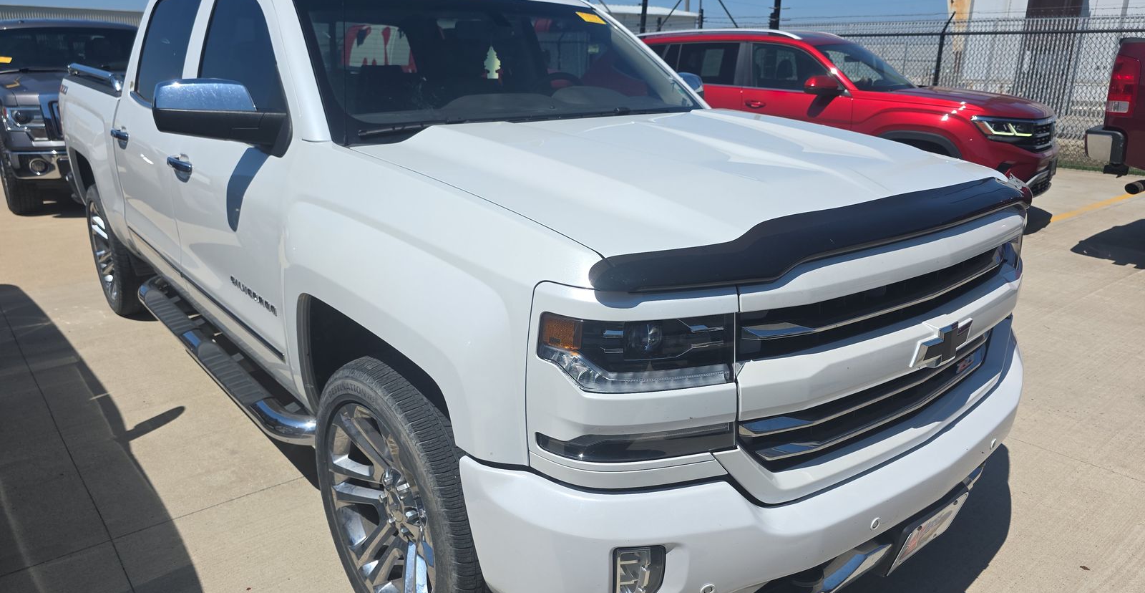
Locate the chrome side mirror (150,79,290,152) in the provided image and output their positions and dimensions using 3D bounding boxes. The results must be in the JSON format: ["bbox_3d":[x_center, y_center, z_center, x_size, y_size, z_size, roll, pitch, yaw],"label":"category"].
[{"bbox_3d":[-1.029,-0.534,2.222,0.340,0.225,0.220,-14,22,-38],"label":"chrome side mirror"}]

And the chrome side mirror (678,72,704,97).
[{"bbox_3d":[0.528,-0.910,3.469,0.340,0.225,0.220,-14,22,-38],"label":"chrome side mirror"}]

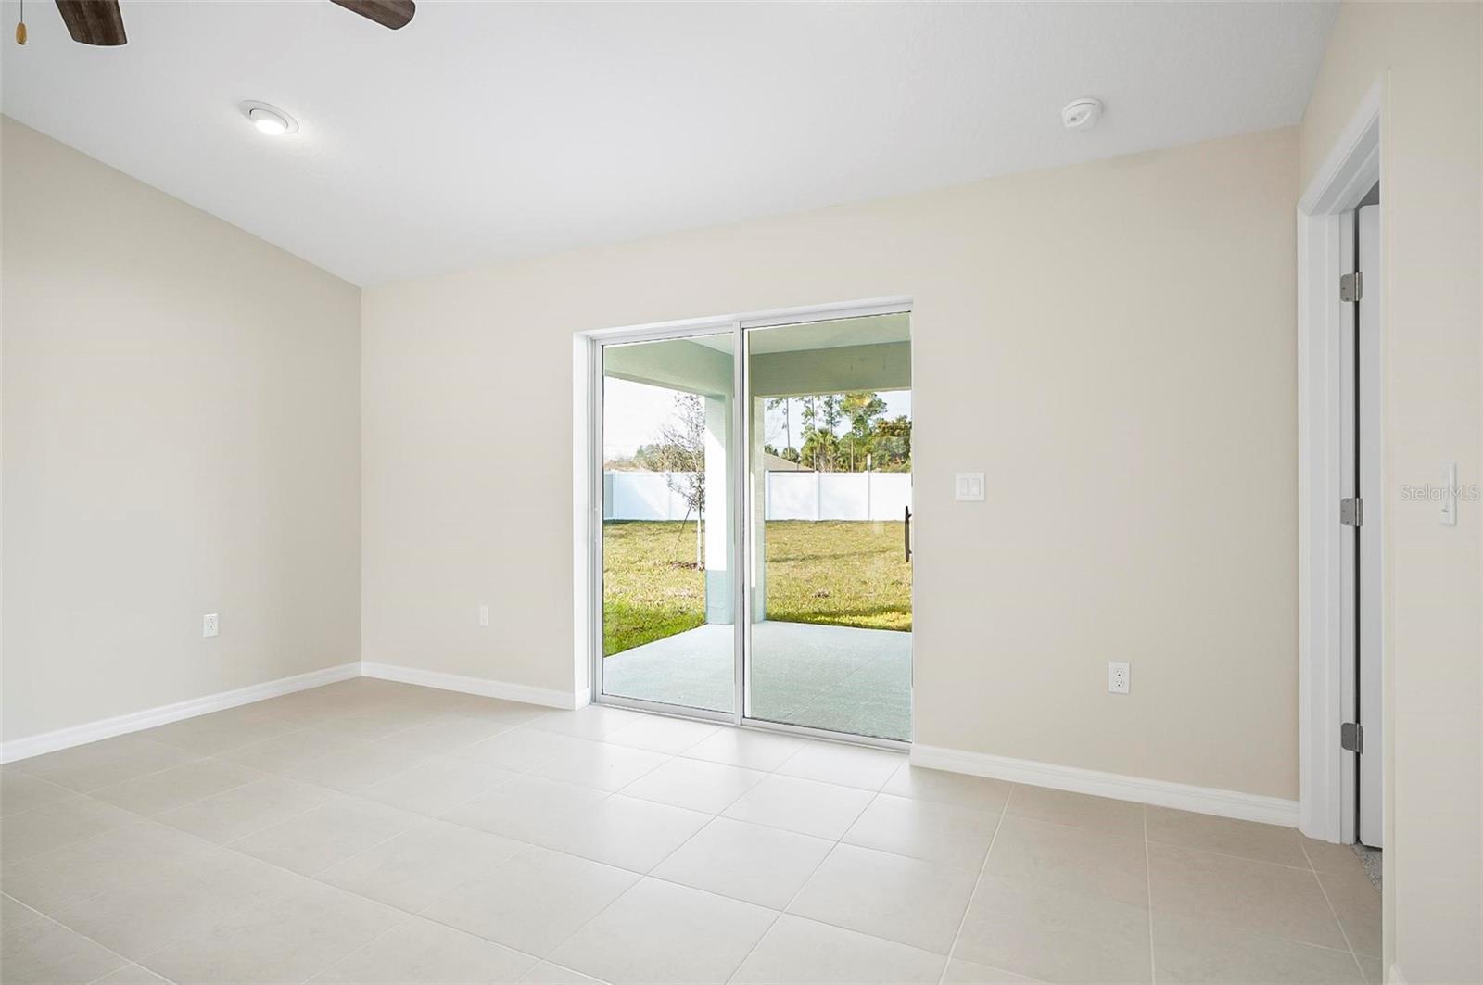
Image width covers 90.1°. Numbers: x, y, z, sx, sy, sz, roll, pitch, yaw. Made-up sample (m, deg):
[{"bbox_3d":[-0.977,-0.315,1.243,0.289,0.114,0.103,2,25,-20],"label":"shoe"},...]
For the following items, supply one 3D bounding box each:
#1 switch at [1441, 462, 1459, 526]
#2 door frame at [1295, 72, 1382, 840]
[{"bbox_3d":[1.336,0.002,1.396,0.012,0.116,0.070,0,0,27],"label":"switch"},{"bbox_3d":[1.747,0.095,2.075,0.140,2.115,0.955,0,0,27],"label":"door frame"}]

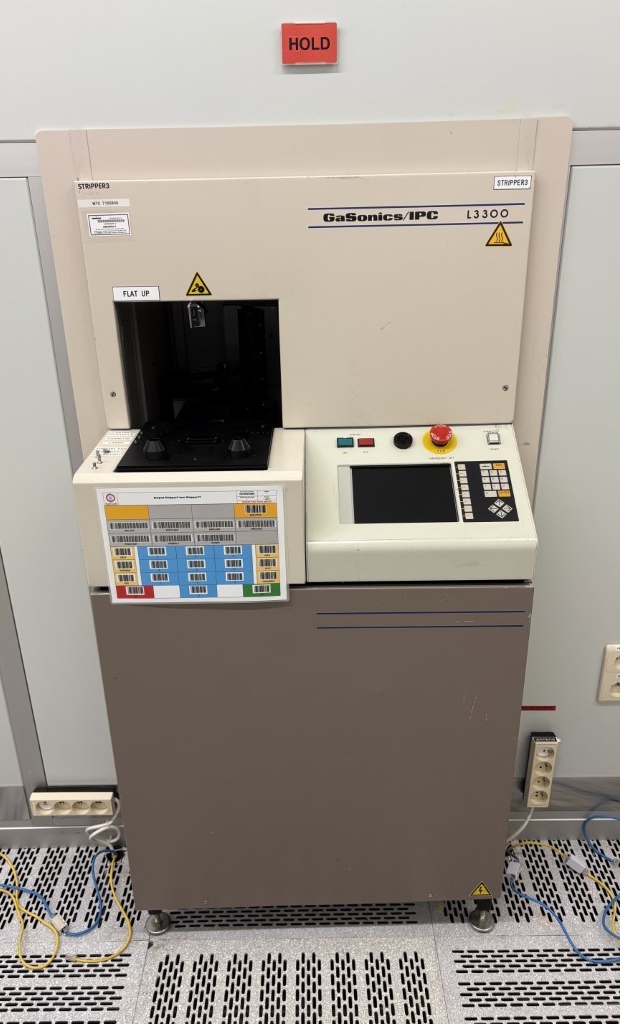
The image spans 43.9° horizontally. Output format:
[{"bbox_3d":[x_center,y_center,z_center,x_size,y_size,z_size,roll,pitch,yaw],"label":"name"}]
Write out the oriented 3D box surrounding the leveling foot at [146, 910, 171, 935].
[{"bbox_3d":[-0.329,0.869,1.660,0.054,0.065,0.054,-1,24,0],"label":"leveling foot"}]

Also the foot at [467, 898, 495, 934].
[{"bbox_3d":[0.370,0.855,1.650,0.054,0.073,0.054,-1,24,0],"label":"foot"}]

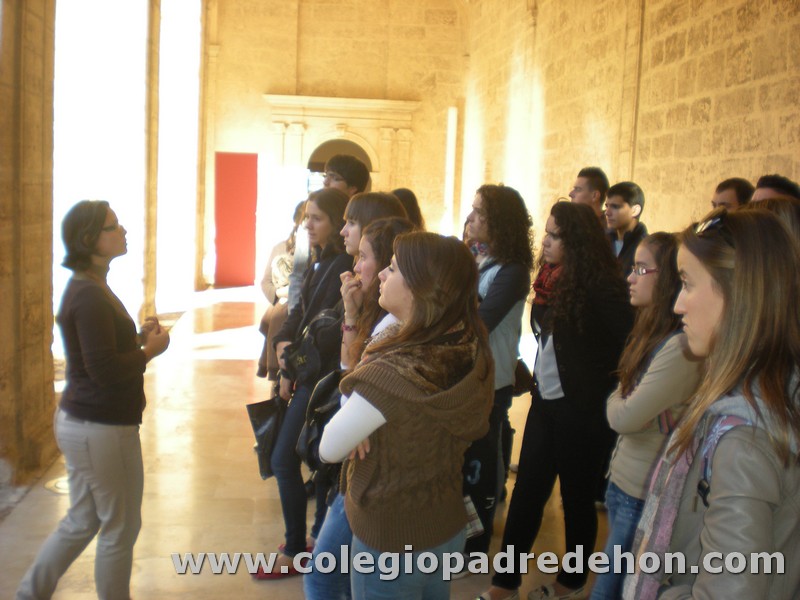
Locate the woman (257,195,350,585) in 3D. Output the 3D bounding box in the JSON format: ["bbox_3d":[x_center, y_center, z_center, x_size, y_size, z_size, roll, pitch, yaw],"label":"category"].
[{"bbox_3d":[-0.421,0.342,3.750,0.420,1.632,0.500,-1,7,-23],"label":"woman"}]

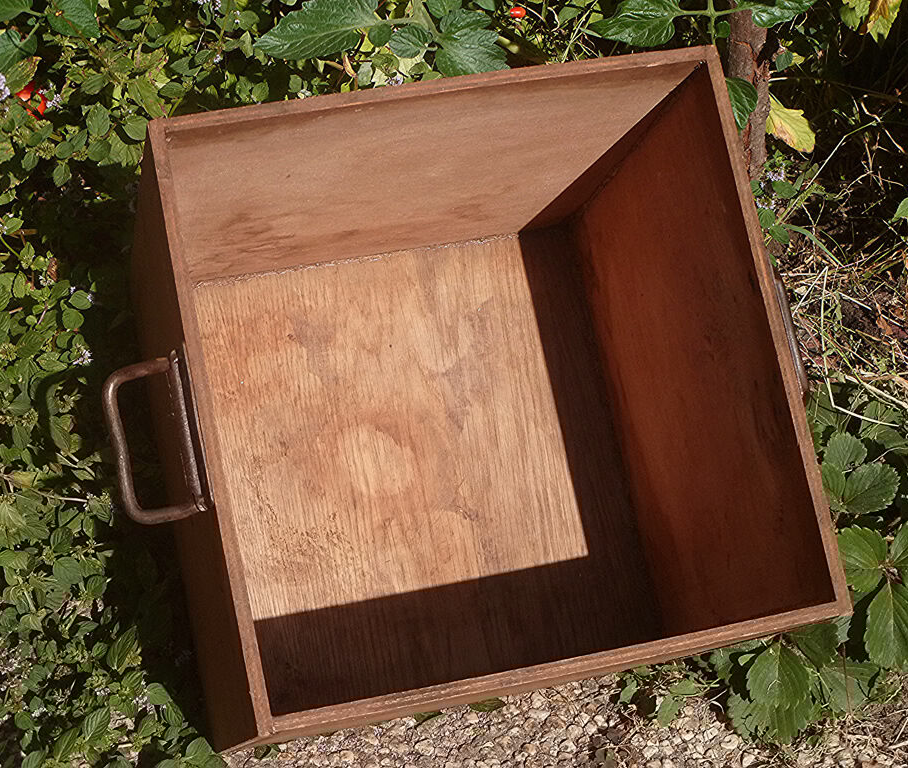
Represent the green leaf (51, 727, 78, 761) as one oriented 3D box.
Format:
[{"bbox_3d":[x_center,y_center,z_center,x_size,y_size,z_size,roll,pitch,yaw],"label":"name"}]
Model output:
[{"bbox_3d":[-0.311,0.287,1.560,0.017,0.012,0.033,31,71,7],"label":"green leaf"}]

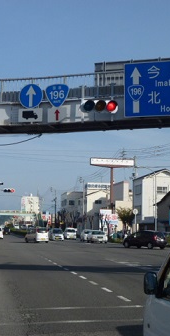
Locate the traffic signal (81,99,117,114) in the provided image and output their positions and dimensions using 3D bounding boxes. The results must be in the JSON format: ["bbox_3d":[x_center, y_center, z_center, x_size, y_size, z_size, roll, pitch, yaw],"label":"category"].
[{"bbox_3d":[0.442,-1.970,17.000,1.200,0.440,0.400,2,-7,-12],"label":"traffic signal"}]

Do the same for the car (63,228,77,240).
[{"bbox_3d":[-2.034,9.350,76.000,1.520,1.750,3.500,2,-7,-10],"label":"car"}]

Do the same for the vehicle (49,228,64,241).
[{"bbox_3d":[-3.664,8.553,67.993,1.480,1.620,3.400,2,-6,-11],"label":"vehicle"}]

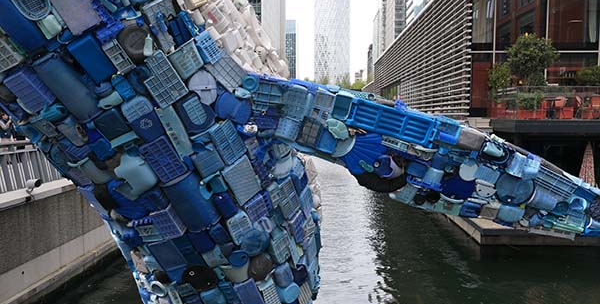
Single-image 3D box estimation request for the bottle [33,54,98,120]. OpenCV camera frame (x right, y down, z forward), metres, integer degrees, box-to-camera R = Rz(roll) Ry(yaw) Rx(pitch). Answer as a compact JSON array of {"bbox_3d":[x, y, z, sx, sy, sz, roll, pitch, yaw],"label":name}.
[{"bbox_3d":[-3.030,-0.828,6.100,0.360,0.930,0.360,-39,32,-17],"label":"bottle"}]

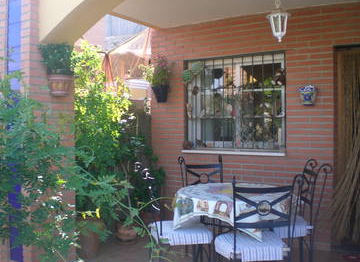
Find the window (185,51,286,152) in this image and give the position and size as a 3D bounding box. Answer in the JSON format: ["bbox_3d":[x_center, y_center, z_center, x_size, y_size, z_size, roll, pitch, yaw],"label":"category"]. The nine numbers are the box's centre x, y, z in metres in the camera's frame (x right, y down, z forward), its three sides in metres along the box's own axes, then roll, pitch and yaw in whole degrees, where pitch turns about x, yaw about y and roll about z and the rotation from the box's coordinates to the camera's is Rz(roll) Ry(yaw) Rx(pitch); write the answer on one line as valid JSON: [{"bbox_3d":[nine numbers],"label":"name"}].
[{"bbox_3d":[0.590,-0.317,4.514,1.210,1.070,0.120,0,1,31],"label":"window"}]

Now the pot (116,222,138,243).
[{"bbox_3d":[-0.581,1.124,4.394,0.240,0.200,0.240,0,1,0],"label":"pot"}]

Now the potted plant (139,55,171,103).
[{"bbox_3d":[-0.305,-0.640,4.820,0.360,0.580,0.320,0,1,31],"label":"potted plant"}]

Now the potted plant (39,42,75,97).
[{"bbox_3d":[-1.000,-0.498,3.200,0.260,0.420,0.270,0,1,0],"label":"potted plant"}]

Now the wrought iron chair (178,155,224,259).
[{"bbox_3d":[0.248,0.752,3.929,0.440,0.950,0.470,0,1,-14],"label":"wrought iron chair"}]

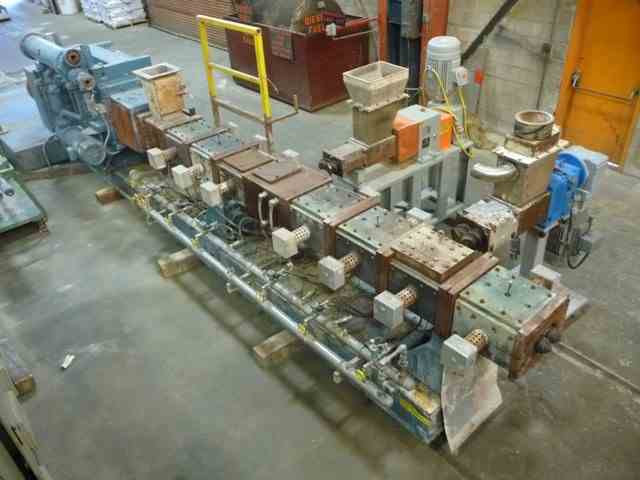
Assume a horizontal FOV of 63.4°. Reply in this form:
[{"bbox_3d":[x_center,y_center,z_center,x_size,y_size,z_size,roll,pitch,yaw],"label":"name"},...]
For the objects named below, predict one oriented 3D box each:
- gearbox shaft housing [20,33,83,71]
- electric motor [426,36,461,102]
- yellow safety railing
[{"bbox_3d":[-4.108,-2.882,7.905,0.420,0.410,1.450,-26,40,-29],"label":"gearbox shaft housing"},{"bbox_3d":[1.385,-1.877,5.790,0.360,0.720,0.360,-3,34,2],"label":"electric motor"},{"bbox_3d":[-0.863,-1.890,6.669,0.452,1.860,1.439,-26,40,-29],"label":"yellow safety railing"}]

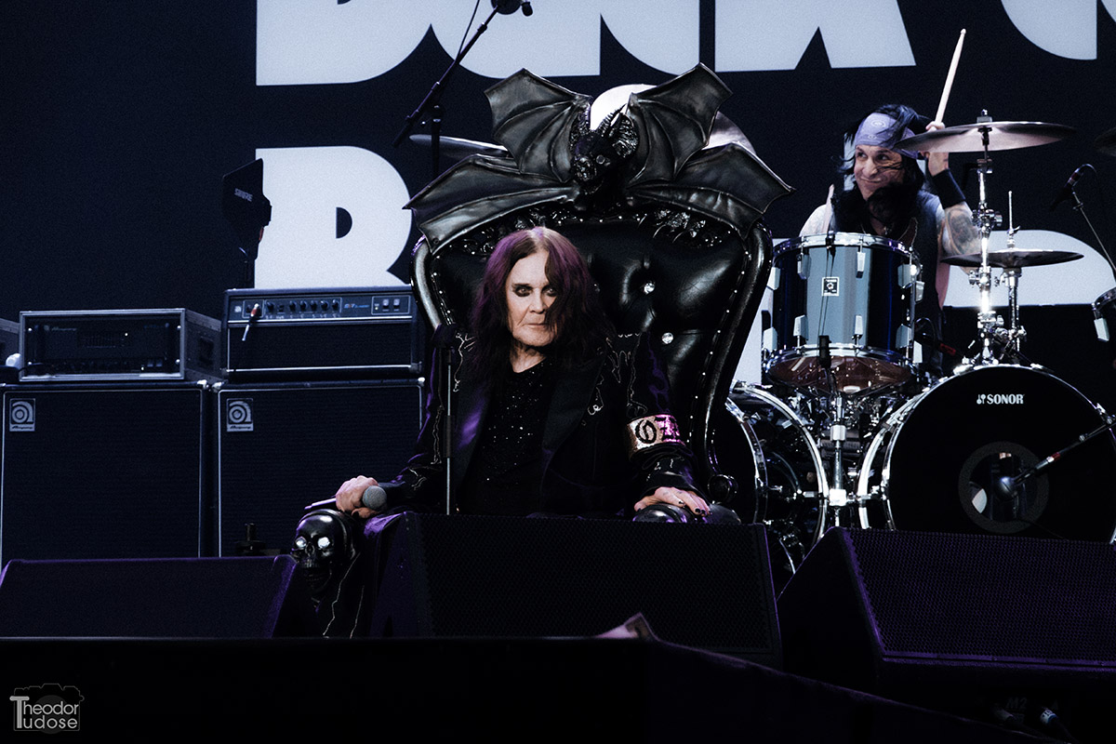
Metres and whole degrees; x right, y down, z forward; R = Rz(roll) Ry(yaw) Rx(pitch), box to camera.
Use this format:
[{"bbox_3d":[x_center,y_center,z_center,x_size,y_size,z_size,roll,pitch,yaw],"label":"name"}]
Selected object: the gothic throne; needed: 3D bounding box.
[{"bbox_3d":[-0.020,0.137,13.320,0.920,1.620,0.820,-2,-5,21],"label":"gothic throne"}]

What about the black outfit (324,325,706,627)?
[{"bbox_3d":[-0.085,0.355,13.090,0.680,0.870,0.740,-2,-5,20],"label":"black outfit"}]

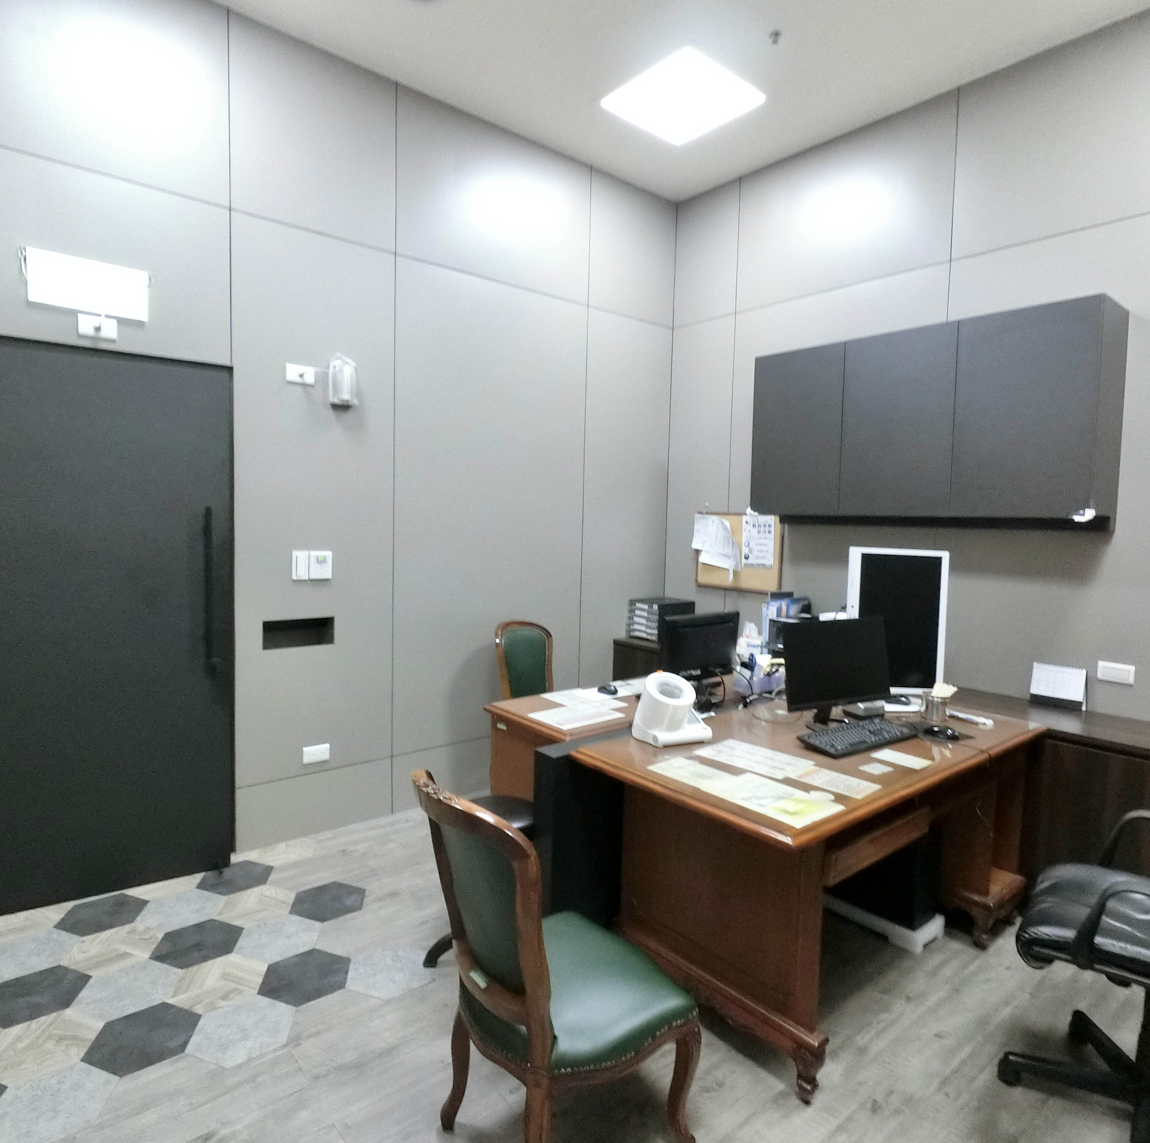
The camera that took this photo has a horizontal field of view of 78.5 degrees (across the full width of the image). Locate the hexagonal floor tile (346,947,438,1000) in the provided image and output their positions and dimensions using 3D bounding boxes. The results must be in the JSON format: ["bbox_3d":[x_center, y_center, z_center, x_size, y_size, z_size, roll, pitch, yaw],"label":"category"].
[{"bbox_3d":[-0.605,1.325,2.333,0.304,0.010,0.264,-2,5,-40],"label":"hexagonal floor tile"}]

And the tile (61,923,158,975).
[{"bbox_3d":[-1.558,1.284,2.386,0.298,0.012,0.258,-2,4,-40],"label":"tile"}]

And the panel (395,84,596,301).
[{"bbox_3d":[-0.381,-1.924,3.718,1.216,0.804,0.020,-2,5,-40],"label":"panel"}]

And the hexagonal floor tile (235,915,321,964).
[{"bbox_3d":[-1.034,1.284,2.461,0.308,0.010,0.267,-2,5,-41],"label":"hexagonal floor tile"}]

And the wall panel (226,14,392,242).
[{"bbox_3d":[-1.122,-1.893,3.100,0.739,0.804,0.020,-2,5,-40],"label":"wall panel"}]

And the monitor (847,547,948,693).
[{"bbox_3d":[1.262,0.223,2.821,0.439,0.624,0.180,0,3,-12],"label":"monitor"}]

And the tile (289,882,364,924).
[{"bbox_3d":[-0.949,1.271,2.709,0.308,0.010,0.267,-2,5,-41],"label":"tile"}]

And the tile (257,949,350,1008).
[{"bbox_3d":[-0.879,1.321,2.298,0.304,0.010,0.264,-2,5,-40],"label":"tile"}]

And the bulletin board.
[{"bbox_3d":[0.975,-0.117,4.247,0.020,0.455,0.605,-2,5,-43],"label":"bulletin board"}]

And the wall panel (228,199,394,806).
[{"bbox_3d":[-1.169,-0.286,3.196,0.739,2.456,0.020,-2,5,-40],"label":"wall panel"}]

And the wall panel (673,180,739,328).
[{"bbox_3d":[0.823,-1.962,4.395,0.020,0.793,0.473,-2,4,-44],"label":"wall panel"}]

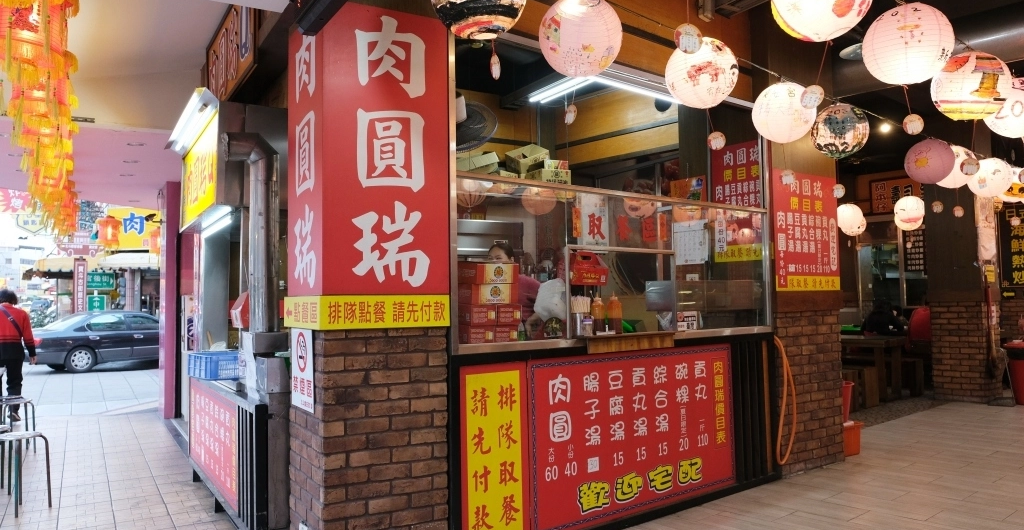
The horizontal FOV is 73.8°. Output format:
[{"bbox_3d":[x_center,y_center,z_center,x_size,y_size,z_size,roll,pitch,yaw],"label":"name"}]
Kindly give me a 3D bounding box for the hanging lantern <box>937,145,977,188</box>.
[{"bbox_3d":[3.411,-0.752,5.237,0.330,0.330,0.330,1,-3,-37],"label":"hanging lantern"}]

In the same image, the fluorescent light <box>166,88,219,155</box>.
[{"bbox_3d":[-1.884,-0.796,3.973,0.120,0.100,1.270,1,-4,-32],"label":"fluorescent light"}]

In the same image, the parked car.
[{"bbox_3d":[-10.160,1.929,17.854,1.760,1.420,4.700,-3,-3,36],"label":"parked car"}]

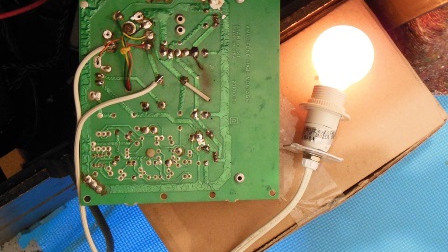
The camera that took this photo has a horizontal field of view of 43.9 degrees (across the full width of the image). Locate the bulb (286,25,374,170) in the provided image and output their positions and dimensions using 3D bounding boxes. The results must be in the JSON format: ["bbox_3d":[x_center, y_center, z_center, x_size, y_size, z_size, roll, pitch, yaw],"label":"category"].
[{"bbox_3d":[0.093,-0.025,0.485,0.054,0.054,0.132,17,85,5],"label":"bulb"}]

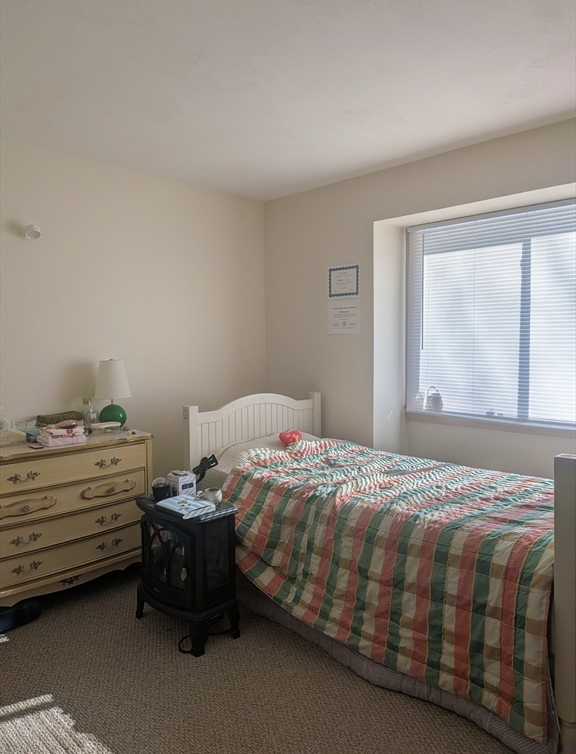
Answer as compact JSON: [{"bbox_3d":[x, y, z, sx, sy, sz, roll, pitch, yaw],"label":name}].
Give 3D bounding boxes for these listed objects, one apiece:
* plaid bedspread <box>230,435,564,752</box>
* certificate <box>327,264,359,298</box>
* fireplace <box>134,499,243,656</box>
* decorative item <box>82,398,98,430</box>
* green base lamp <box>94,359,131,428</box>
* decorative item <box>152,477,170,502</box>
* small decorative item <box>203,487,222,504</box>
[{"bbox_3d":[0.578,0.787,2.617,1.650,0.640,1.050,3,6,44],"label":"plaid bedspread"},{"bbox_3d":[0.366,-0.623,3.479,0.260,0.205,0.015,3,6,44],"label":"certificate"},{"bbox_3d":[-0.505,0.926,2.599,0.510,0.610,0.300,3,6,44],"label":"fireplace"},{"bbox_3d":[-1.093,0.208,2.942,0.085,0.178,0.085,-1,4,0],"label":"decorative item"},{"bbox_3d":[-0.983,0.101,2.976,0.212,0.387,0.212,-1,4,0],"label":"green base lamp"},{"bbox_3d":[-0.638,0.564,2.681,0.090,0.105,0.090,-1,4,0],"label":"decorative item"},{"bbox_3d":[-0.371,0.586,2.628,0.092,0.062,0.082,1,4,17],"label":"small decorative item"}]

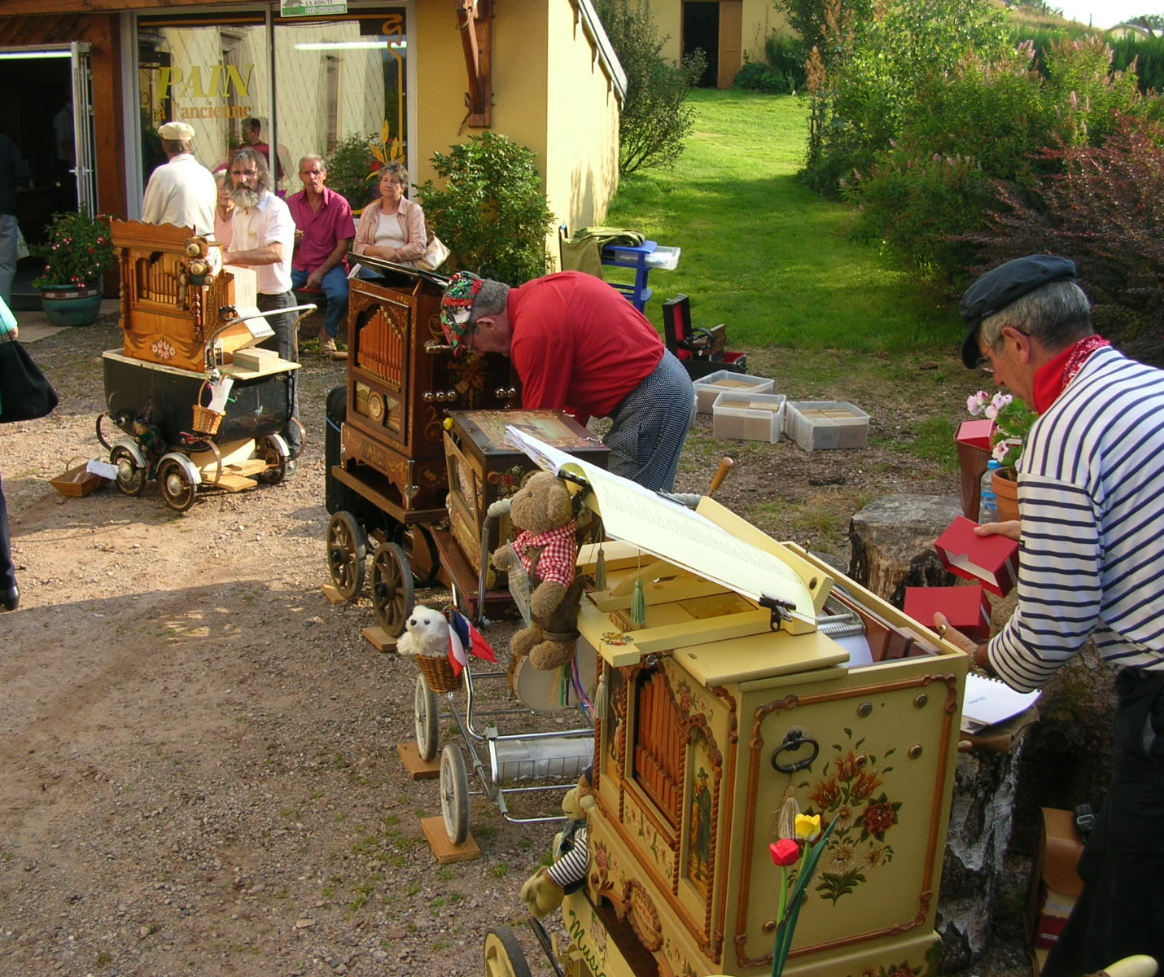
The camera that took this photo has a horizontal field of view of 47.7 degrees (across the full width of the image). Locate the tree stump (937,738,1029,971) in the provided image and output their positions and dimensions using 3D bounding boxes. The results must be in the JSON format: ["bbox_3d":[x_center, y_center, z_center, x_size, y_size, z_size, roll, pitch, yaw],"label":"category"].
[{"bbox_3d":[0.710,0.764,2.520,0.340,0.720,0.340,1,14,0],"label":"tree stump"}]

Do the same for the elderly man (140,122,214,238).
[{"bbox_3d":[-2.666,-1.563,8.850,0.550,1.740,0.380,1,13,3],"label":"elderly man"}]

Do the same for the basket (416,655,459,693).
[{"bbox_3d":[-0.374,0.484,3.450,0.120,0.110,0.120,1,14,0],"label":"basket"}]

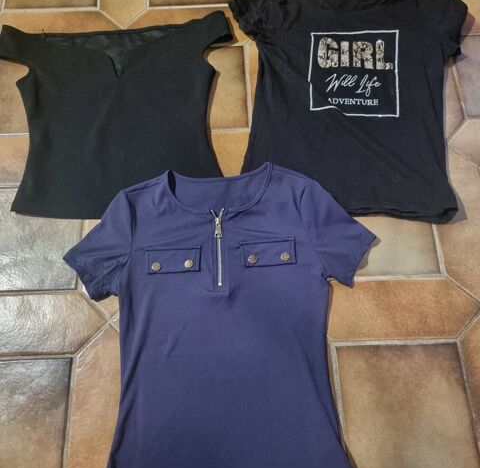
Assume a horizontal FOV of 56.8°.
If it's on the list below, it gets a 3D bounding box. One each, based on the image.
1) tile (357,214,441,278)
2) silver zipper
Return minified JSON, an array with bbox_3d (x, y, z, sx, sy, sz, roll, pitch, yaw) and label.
[{"bbox_3d":[0.244,-0.019,0.808,0.201,0.010,0.201,-3,71,-1],"label":"tile"},{"bbox_3d":[-0.036,0.021,0.778,0.024,0.010,0.145,-2,71,-1],"label":"silver zipper"}]

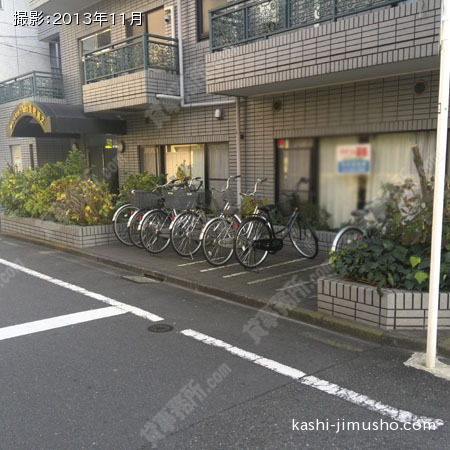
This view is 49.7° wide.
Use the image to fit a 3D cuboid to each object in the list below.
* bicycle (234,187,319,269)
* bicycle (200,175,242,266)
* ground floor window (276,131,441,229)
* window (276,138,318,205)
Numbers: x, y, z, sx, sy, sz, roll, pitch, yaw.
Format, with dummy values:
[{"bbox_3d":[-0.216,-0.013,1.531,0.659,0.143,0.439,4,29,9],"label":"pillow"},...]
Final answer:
[{"bbox_3d":[0.751,-0.016,6.805,1.680,1.080,0.560,-7,10,-38],"label":"bicycle"},{"bbox_3d":[0.185,-0.024,7.078,0.570,1.070,1.700,5,10,38],"label":"bicycle"},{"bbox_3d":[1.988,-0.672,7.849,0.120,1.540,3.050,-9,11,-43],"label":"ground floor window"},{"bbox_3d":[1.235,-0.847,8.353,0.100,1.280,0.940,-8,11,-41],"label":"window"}]

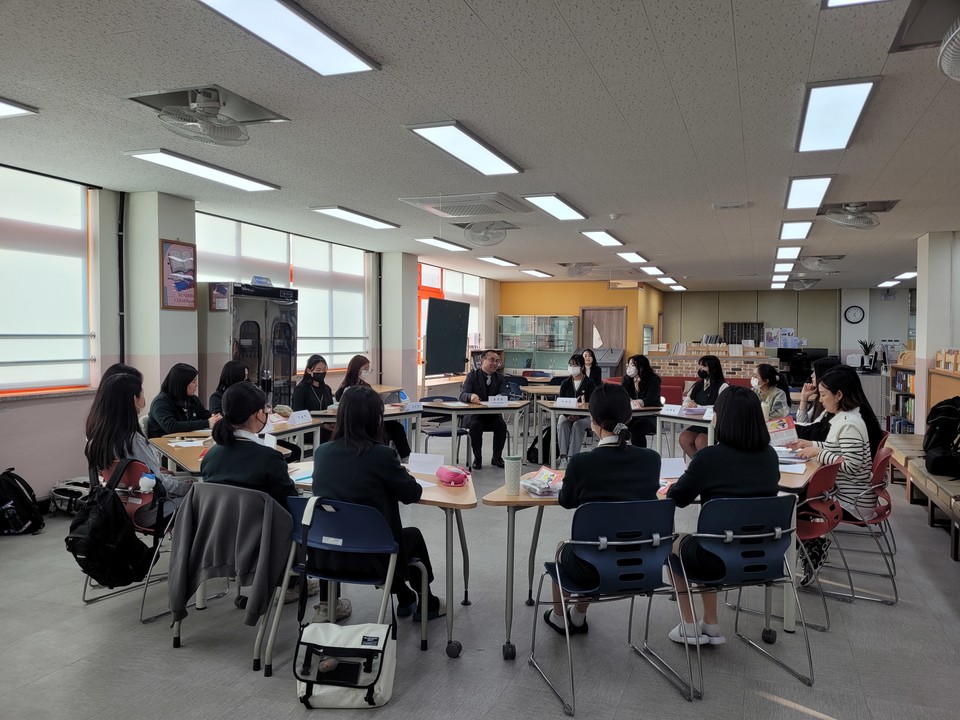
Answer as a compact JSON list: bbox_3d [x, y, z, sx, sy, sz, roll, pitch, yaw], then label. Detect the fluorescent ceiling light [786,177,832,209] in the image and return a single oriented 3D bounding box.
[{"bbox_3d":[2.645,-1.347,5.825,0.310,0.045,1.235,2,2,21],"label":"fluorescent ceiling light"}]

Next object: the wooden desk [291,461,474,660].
[{"bbox_3d":[-0.514,0.960,3.799,1.460,0.700,0.800,1,2,26],"label":"wooden desk"}]

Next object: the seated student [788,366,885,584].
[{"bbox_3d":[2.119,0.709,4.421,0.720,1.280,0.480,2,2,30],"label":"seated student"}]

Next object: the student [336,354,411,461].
[{"bbox_3d":[-1.182,0.558,8.153,0.780,1.250,0.500,2,2,42],"label":"student"}]

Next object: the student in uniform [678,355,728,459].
[{"bbox_3d":[2.412,0.591,7.754,0.450,1.260,0.700,2,2,41],"label":"student in uniform"}]

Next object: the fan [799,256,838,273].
[{"bbox_3d":[5.128,-1.454,10.927,0.450,0.210,0.450,1,2,21],"label":"fan"}]

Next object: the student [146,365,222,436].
[{"bbox_3d":[-2.160,0.636,5.341,0.700,1.240,0.500,1,2,18],"label":"student"}]

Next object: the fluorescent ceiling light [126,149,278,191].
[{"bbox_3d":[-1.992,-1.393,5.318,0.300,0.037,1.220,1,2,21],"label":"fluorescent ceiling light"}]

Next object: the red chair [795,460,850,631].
[{"bbox_3d":[1.679,0.915,3.873,0.550,0.790,0.530,2,2,41],"label":"red chair"}]

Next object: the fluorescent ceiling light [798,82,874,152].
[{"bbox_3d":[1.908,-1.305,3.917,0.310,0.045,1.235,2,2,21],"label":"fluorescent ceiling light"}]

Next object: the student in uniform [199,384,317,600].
[{"bbox_3d":[-1.005,0.696,3.512,0.480,1.200,0.700,1,2,27],"label":"student in uniform"}]

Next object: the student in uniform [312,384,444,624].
[{"bbox_3d":[-0.466,0.712,3.398,0.500,1.210,0.760,1,2,24],"label":"student in uniform"}]

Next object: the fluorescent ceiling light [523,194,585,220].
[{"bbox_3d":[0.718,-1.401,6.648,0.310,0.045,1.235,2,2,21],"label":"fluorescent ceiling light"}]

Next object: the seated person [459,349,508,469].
[{"bbox_3d":[0.040,0.528,8.302,0.540,1.320,0.750,0,2,-19],"label":"seated person"}]

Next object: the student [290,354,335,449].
[{"bbox_3d":[-1.643,0.582,7.396,0.470,1.270,0.740,-1,2,-41],"label":"student"}]

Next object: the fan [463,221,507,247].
[{"bbox_3d":[0.062,-1.425,8.093,0.470,0.300,0.460,0,1,10],"label":"fan"}]

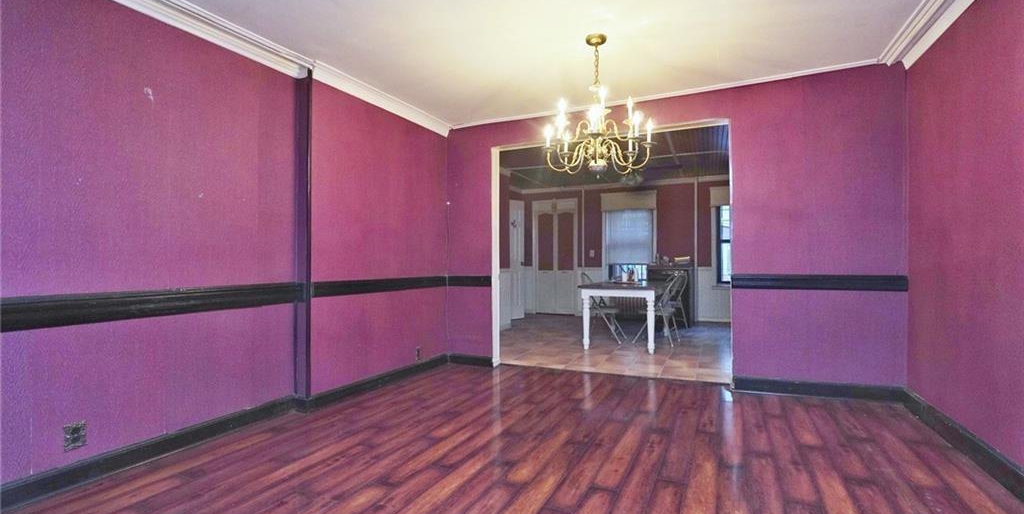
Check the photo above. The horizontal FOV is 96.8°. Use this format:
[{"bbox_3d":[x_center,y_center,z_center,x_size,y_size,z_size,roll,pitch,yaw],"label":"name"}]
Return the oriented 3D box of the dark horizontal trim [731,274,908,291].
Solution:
[{"bbox_3d":[2.260,0.194,3.401,1.100,0.115,0.030,-1,-1,24],"label":"dark horizontal trim"}]

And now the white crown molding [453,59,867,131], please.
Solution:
[{"bbox_3d":[0.994,-1.369,3.987,3.600,0.045,0.040,-1,-1,24],"label":"white crown molding"}]

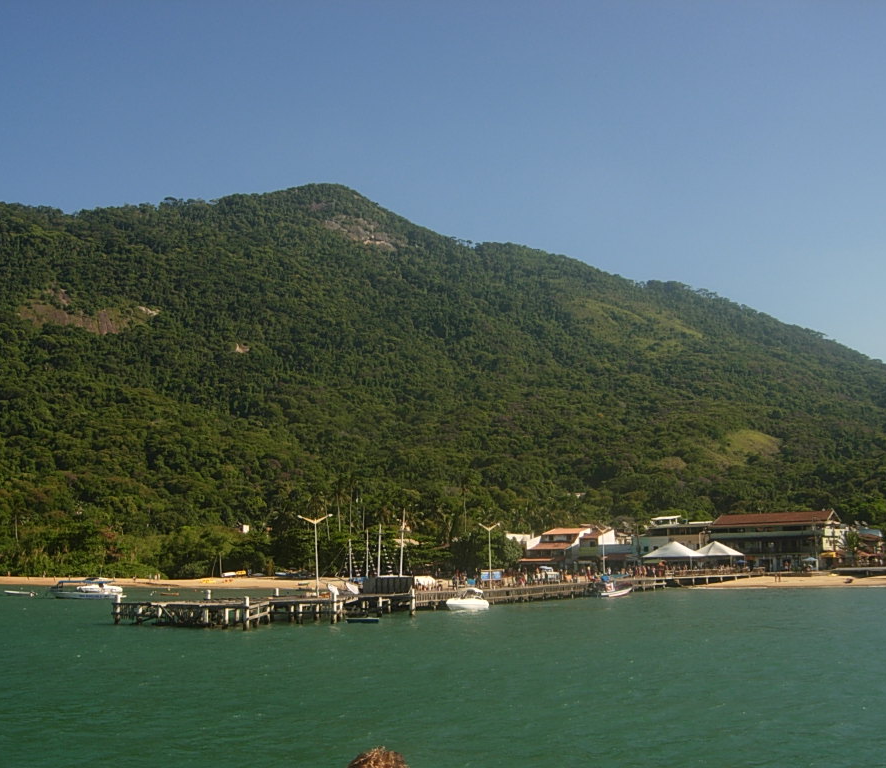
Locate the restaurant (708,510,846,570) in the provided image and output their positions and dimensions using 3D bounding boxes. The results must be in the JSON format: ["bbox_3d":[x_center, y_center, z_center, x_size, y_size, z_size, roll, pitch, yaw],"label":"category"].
[{"bbox_3d":[56.160,26.600,179.880,19.090,10.130,9.000,-8,-11,35],"label":"restaurant"}]

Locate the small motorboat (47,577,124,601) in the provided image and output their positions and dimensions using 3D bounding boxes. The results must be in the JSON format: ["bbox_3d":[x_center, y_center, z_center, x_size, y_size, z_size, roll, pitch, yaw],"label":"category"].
[{"bbox_3d":[-52.670,30.380,157.360,10.120,2.480,2.900,0,-9,-10],"label":"small motorboat"}]

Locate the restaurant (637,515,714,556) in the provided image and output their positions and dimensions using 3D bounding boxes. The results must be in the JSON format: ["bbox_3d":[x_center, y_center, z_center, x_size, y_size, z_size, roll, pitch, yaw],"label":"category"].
[{"bbox_3d":[41.300,28.670,190.730,10.340,10.000,9.000,-7,-11,32],"label":"restaurant"}]

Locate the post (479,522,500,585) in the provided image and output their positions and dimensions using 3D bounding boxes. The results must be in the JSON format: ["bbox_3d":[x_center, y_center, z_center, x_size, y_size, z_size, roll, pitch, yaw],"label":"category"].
[{"bbox_3d":[5.350,19.750,121.390,2.170,7.500,0.350,-4,-9,15],"label":"post"}]

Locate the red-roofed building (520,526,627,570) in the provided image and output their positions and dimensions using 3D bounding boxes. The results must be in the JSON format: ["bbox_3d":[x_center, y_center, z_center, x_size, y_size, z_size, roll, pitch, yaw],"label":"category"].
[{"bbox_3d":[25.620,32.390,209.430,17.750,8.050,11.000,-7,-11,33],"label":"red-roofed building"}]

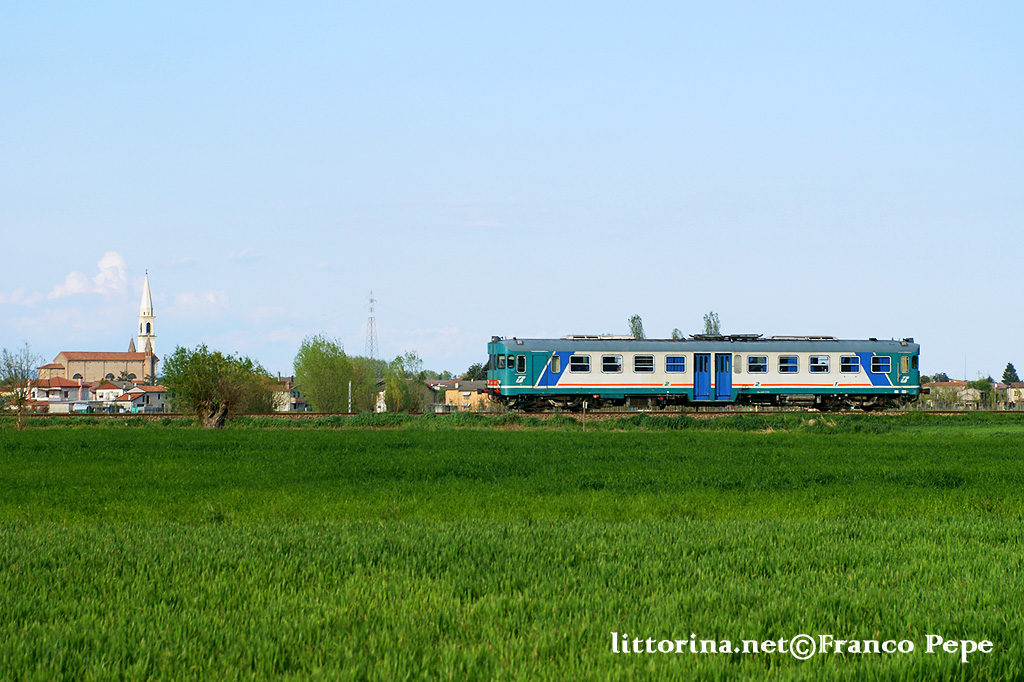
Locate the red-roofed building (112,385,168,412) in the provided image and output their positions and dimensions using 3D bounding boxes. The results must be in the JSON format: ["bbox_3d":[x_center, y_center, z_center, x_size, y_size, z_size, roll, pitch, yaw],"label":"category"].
[{"bbox_3d":[-99.157,15.476,850.000,12.500,7.465,9.500,0,-1,-24],"label":"red-roofed building"}]

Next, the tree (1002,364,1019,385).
[{"bbox_3d":[138.027,12.647,880.000,5.800,13.411,5.800,0,-1,0],"label":"tree"}]

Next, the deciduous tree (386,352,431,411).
[{"bbox_3d":[-8.040,3.572,245.000,3.600,5.683,3.500,0,-1,0],"label":"deciduous tree"}]

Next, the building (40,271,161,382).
[{"bbox_3d":[-138.933,0.319,1070.000,38.500,47.004,19.000,0,-1,-24],"label":"building"}]

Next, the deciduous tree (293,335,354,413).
[{"bbox_3d":[-14.502,2.963,245.000,4.800,6.926,4.600,0,-1,0],"label":"deciduous tree"}]

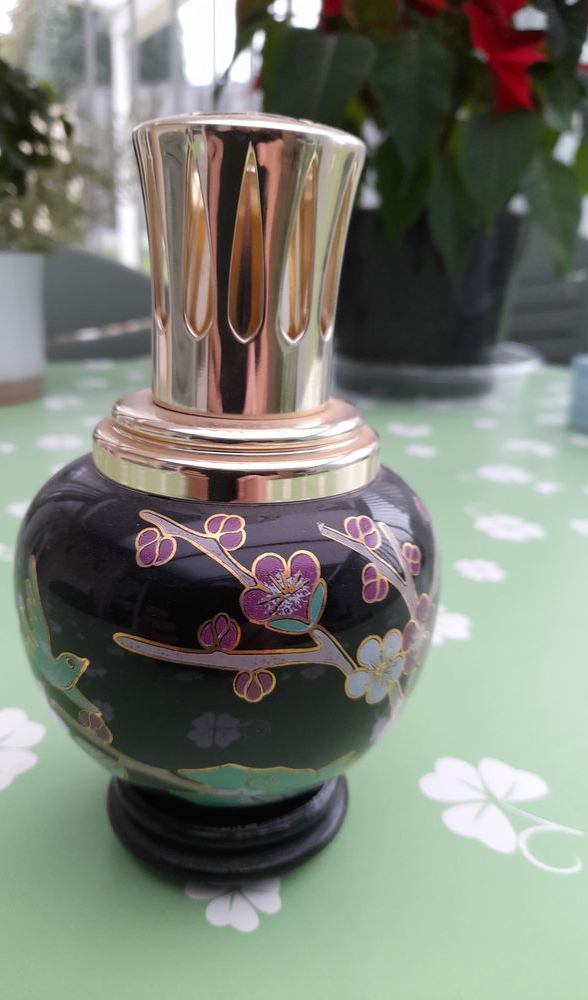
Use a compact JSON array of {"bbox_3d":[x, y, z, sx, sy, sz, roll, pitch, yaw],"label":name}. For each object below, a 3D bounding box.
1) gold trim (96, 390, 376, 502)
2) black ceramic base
[{"bbox_3d":[-0.013,-0.016,0.166,0.066,0.014,0.066,3,17,0],"label":"gold trim"},{"bbox_3d":[-0.018,0.073,0.194,0.064,0.014,0.064,3,17,0],"label":"black ceramic base"}]

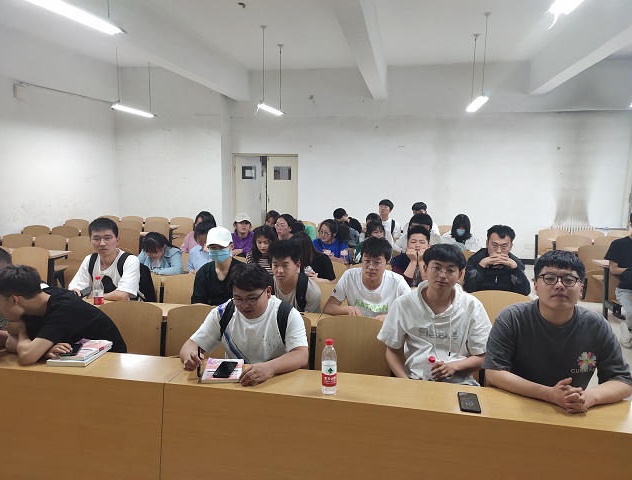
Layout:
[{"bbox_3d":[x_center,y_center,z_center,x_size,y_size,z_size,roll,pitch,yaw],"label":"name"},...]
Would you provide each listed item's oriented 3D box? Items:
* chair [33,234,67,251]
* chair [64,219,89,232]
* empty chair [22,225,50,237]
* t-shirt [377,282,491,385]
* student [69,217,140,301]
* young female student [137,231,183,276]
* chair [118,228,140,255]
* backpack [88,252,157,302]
[{"bbox_3d":[-3.426,0.370,5.286,0.460,0.810,0.500,2,9,12],"label":"chair"},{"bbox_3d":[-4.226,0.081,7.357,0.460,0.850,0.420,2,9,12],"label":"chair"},{"bbox_3d":[-4.276,0.207,6.305,0.460,0.810,0.500,2,9,12],"label":"empty chair"},{"bbox_3d":[0.580,0.528,2.152,0.540,0.620,0.320,2,9,14],"label":"t-shirt"},{"bbox_3d":[-1.610,0.482,3.333,0.570,1.320,0.660,2,9,12],"label":"student"},{"bbox_3d":[-1.483,0.466,4.130,0.460,1.100,0.620,2,9,12],"label":"young female student"},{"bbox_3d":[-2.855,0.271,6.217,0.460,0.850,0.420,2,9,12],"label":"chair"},{"bbox_3d":[-1.506,0.350,3.415,0.430,0.490,0.300,2,9,12],"label":"backpack"}]

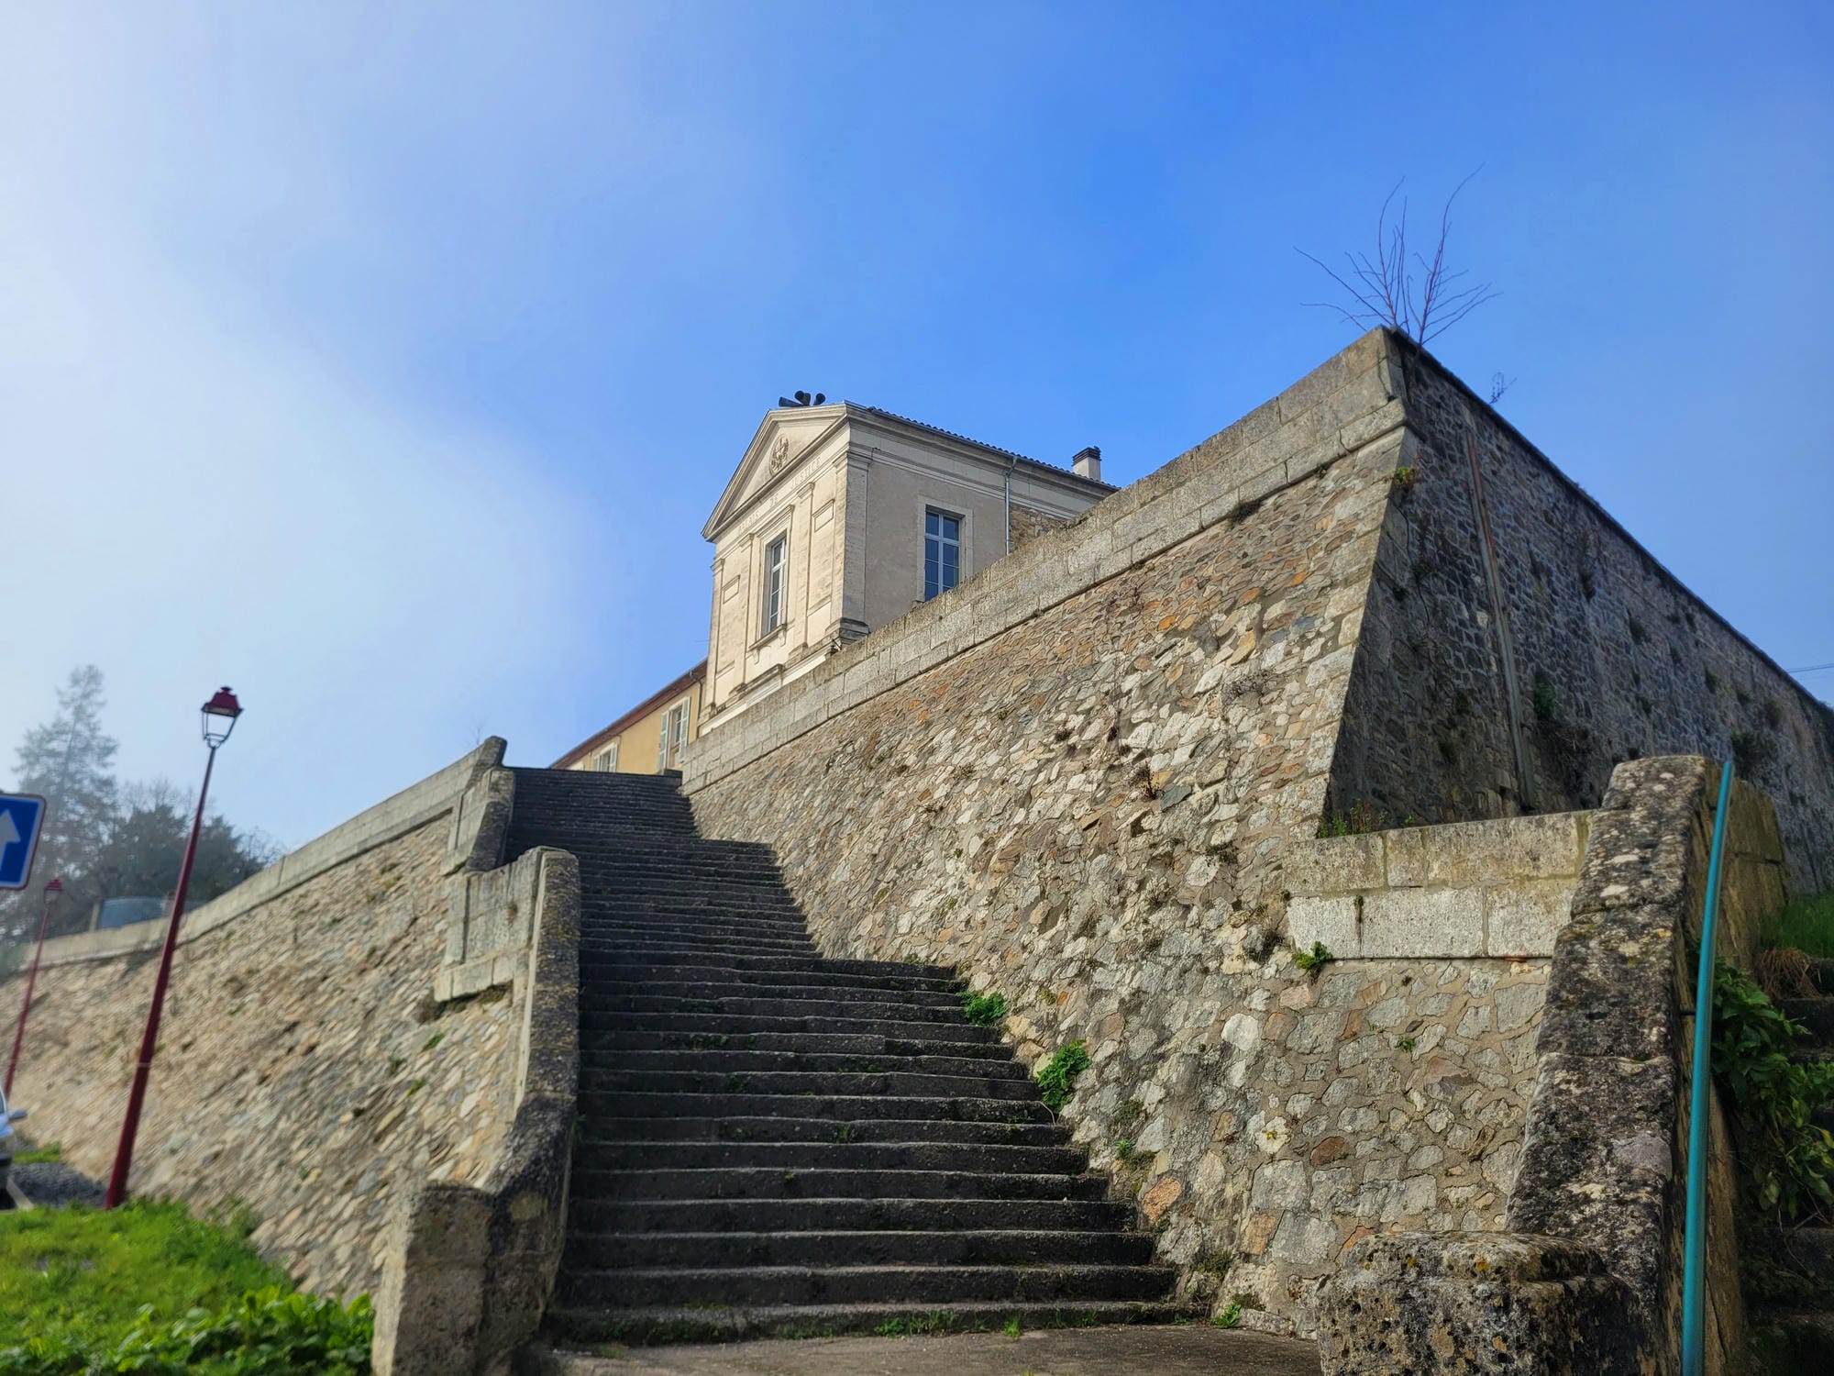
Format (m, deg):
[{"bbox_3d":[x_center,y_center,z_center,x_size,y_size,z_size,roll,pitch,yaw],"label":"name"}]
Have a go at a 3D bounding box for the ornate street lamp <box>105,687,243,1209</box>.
[{"bbox_3d":[-8.053,2.643,14.941,0.400,5.680,0.400,15,-25,-32],"label":"ornate street lamp"}]

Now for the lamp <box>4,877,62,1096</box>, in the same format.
[{"bbox_3d":[-20.967,7.263,32.551,0.400,5.650,0.400,15,-25,-32],"label":"lamp"}]

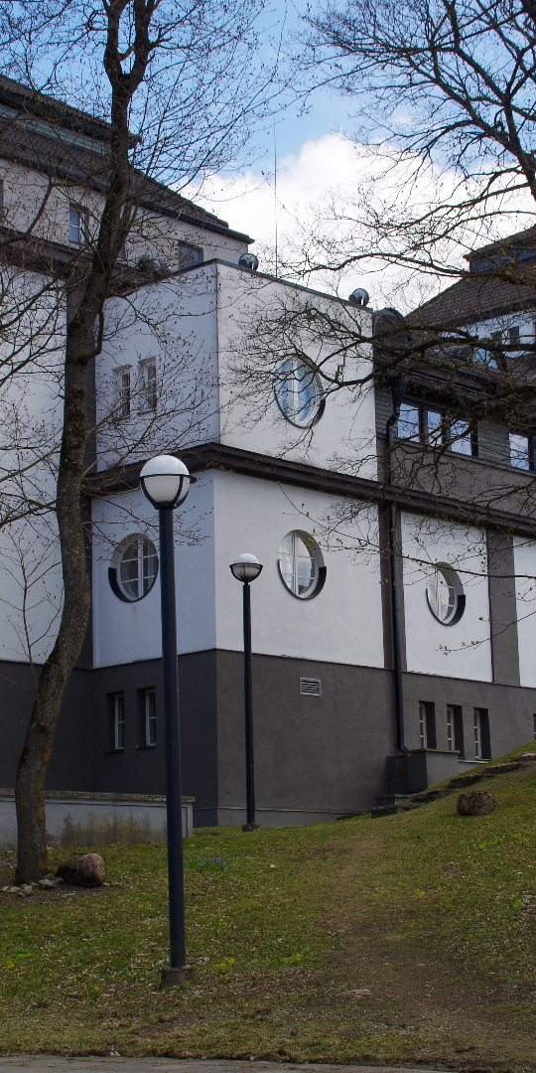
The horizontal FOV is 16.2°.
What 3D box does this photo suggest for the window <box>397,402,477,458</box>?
[{"bbox_3d":[3.744,-2.350,42.015,0.150,0.853,2.870,-12,-15,42],"label":"window"}]

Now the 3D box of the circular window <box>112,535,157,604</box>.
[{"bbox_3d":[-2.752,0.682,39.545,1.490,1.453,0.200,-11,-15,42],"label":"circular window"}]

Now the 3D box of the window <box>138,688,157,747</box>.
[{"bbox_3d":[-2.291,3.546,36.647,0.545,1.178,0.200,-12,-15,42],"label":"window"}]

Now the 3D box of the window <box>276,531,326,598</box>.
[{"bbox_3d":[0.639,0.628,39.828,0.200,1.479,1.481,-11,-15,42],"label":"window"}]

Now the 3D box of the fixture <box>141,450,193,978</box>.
[{"bbox_3d":[-0.952,1.729,18.550,0.520,5.207,0.520,-2,-11,0],"label":"fixture"}]

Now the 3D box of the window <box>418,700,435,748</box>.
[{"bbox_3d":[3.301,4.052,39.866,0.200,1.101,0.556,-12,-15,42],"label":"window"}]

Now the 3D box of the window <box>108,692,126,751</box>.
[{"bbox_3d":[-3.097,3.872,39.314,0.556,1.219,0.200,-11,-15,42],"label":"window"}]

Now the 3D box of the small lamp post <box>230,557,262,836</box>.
[{"bbox_3d":[-0.364,2.815,34.544,0.580,5.096,0.580,-1,-11,0],"label":"small lamp post"}]

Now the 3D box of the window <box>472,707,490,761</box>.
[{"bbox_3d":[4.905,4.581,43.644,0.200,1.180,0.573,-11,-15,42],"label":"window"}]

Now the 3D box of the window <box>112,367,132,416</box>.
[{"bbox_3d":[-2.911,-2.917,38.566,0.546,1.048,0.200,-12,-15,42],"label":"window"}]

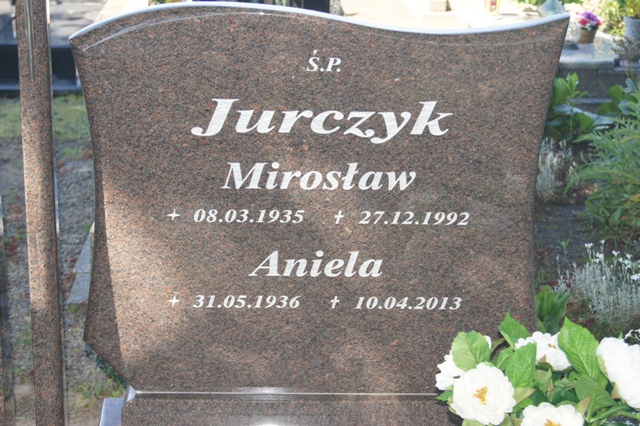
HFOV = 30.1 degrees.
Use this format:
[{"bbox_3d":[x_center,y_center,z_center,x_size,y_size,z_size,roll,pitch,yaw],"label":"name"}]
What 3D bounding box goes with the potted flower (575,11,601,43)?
[{"bbox_3d":[1.421,-0.983,6.300,0.137,0.163,0.135,1,21,-4],"label":"potted flower"}]

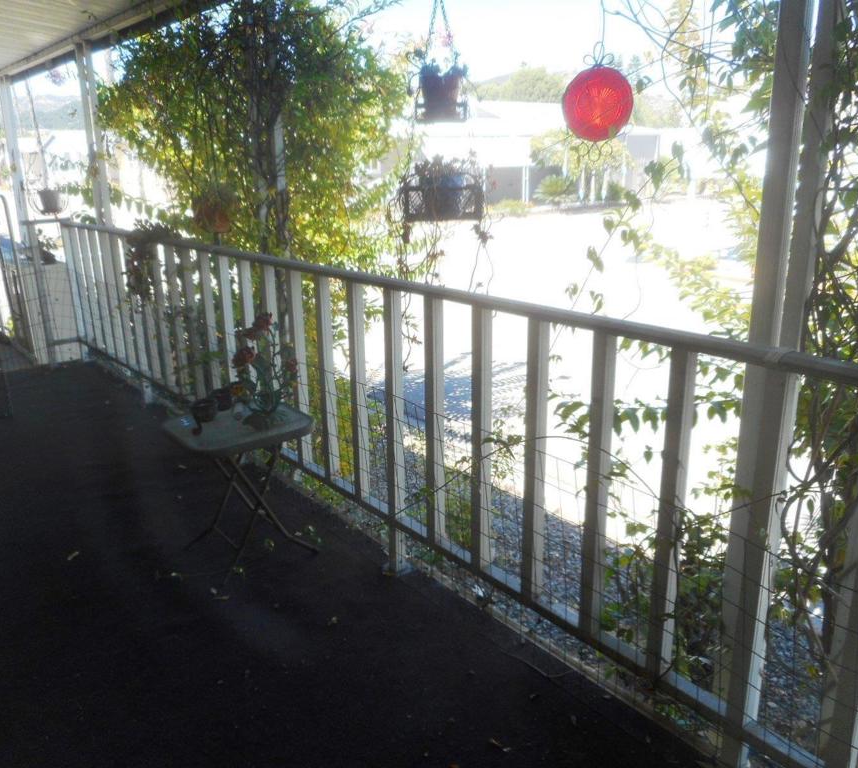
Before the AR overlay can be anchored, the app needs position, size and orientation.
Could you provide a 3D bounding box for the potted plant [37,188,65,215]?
[{"bbox_3d":[-2.993,-1.443,5.847,0.198,0.198,0.198,-9,18,-25],"label":"potted plant"}]

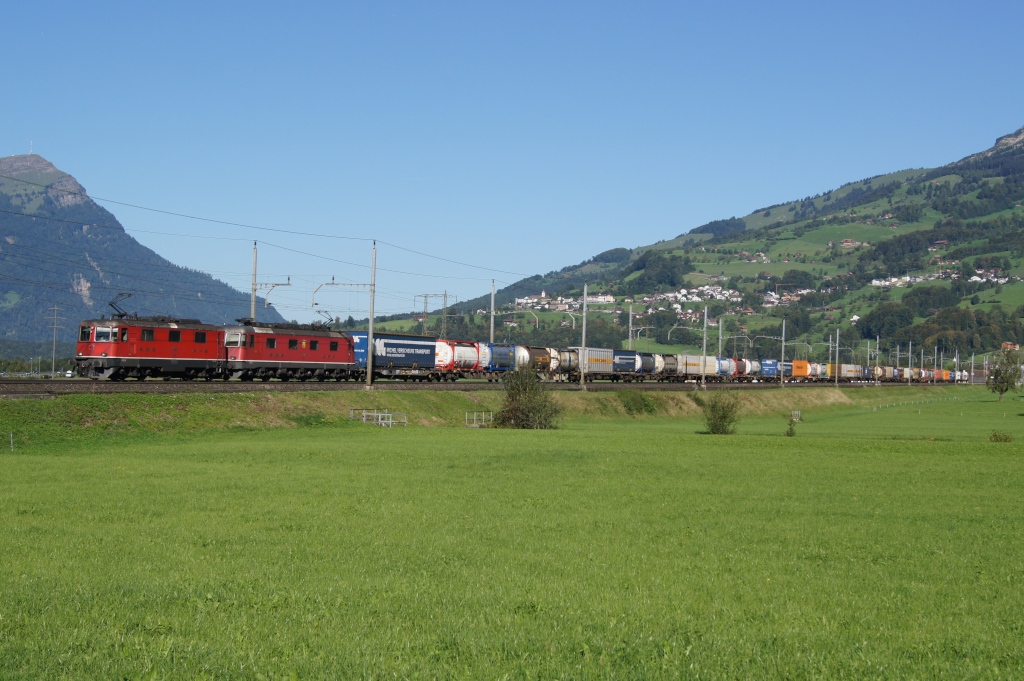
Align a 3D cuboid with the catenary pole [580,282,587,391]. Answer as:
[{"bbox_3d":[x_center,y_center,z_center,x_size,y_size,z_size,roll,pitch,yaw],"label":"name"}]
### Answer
[{"bbox_3d":[7.940,-0.549,162.300,0.400,11.860,0.400,1,-1,23],"label":"catenary pole"}]

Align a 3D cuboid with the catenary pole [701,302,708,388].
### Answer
[{"bbox_3d":[26.867,0.871,206.000,0.400,11.920,0.400,1,-1,23],"label":"catenary pole"}]

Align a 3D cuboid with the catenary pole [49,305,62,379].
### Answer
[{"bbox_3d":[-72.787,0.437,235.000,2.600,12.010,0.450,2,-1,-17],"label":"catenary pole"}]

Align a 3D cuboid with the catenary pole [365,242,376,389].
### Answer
[{"bbox_3d":[-11.206,-2.008,118.000,0.400,11.710,0.400,1,-1,23],"label":"catenary pole"}]

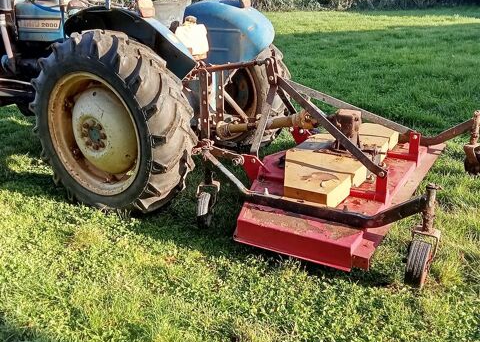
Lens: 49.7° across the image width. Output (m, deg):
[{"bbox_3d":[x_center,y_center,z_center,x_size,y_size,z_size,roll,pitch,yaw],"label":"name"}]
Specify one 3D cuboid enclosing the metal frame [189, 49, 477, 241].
[{"bbox_3d":[0.686,-0.357,3.340,1.510,0.810,1.620,12,25,29],"label":"metal frame"}]

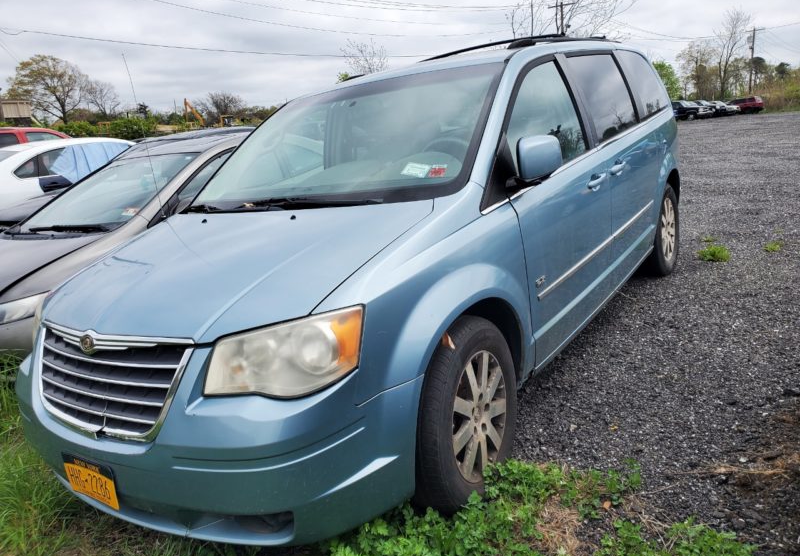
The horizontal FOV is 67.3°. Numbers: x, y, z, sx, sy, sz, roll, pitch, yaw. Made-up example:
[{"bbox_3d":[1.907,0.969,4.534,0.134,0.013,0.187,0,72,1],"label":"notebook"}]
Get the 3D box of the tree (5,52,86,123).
[{"bbox_3d":[-45.886,-24.338,78.000,10.000,9.300,9.500,-5,16,0],"label":"tree"}]

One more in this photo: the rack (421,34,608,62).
[{"bbox_3d":[0.640,-1.502,4.157,1.270,0.120,2.150,1,17,36],"label":"rack"}]

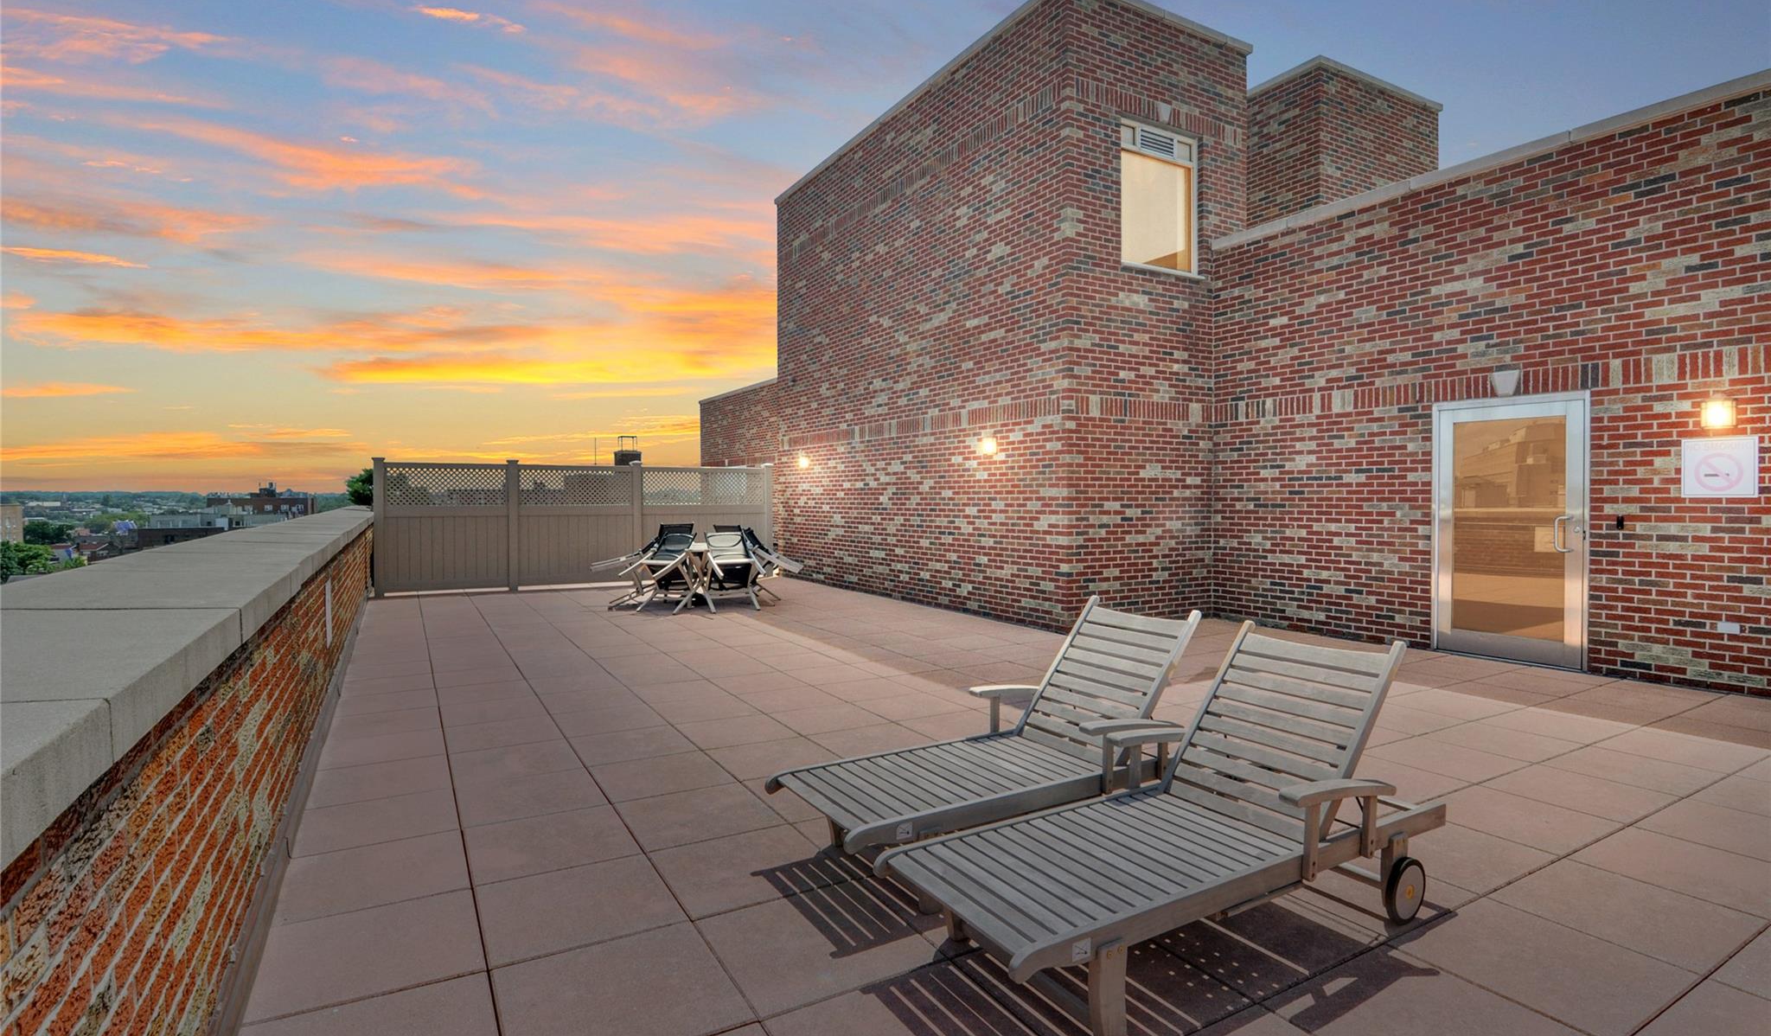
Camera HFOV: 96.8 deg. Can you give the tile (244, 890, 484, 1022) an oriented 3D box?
[{"bbox_3d":[-1.624,1.393,2.514,0.612,0.040,0.590,-1,2,-30],"label":"tile"}]

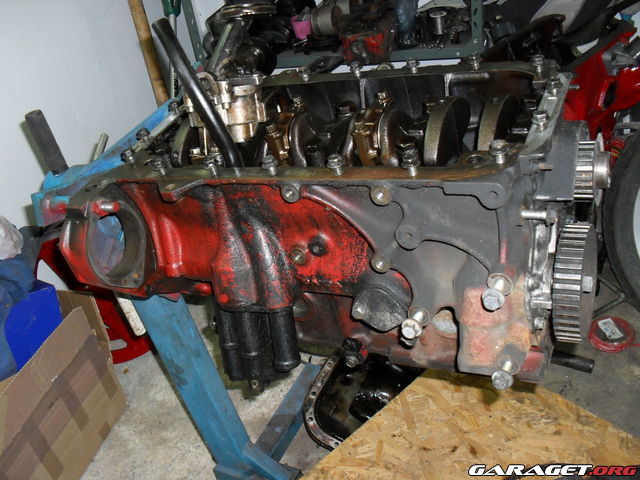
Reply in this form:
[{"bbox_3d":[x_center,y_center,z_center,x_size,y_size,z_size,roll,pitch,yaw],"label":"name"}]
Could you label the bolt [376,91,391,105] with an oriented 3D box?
[{"bbox_3d":[0.070,-0.157,0.714,0.015,0.015,0.015,4,40,29],"label":"bolt"}]

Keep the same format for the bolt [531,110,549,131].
[{"bbox_3d":[0.190,-0.101,0.555,0.015,0.019,0.015,4,39,29],"label":"bolt"}]

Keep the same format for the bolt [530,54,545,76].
[{"bbox_3d":[0.218,-0.173,0.643,0.014,0.019,0.014,4,39,29],"label":"bolt"}]

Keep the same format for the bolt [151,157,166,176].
[{"bbox_3d":[-0.176,-0.079,0.720,0.015,0.022,0.015,4,40,29],"label":"bolt"}]

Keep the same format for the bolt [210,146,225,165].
[{"bbox_3d":[-0.110,-0.089,0.694,0.013,0.019,0.013,4,39,29],"label":"bolt"}]

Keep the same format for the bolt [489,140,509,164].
[{"bbox_3d":[0.147,-0.070,0.529,0.016,0.021,0.016,4,39,29],"label":"bolt"}]

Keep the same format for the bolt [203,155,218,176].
[{"bbox_3d":[-0.107,-0.073,0.649,0.015,0.022,0.015,4,39,29],"label":"bolt"}]

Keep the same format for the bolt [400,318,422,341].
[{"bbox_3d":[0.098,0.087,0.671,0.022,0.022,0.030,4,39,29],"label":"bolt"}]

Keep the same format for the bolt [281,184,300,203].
[{"bbox_3d":[-0.030,-0.047,0.652,0.020,0.020,0.013,4,39,29],"label":"bolt"}]

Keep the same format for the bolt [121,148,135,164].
[{"bbox_3d":[-0.225,-0.097,0.770,0.015,0.022,0.015,4,40,29],"label":"bolt"}]

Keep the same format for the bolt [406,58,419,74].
[{"bbox_3d":[0.110,-0.203,0.763,0.015,0.022,0.015,4,40,29],"label":"bolt"}]

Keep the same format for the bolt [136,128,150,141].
[{"bbox_3d":[-0.210,-0.123,0.779,0.015,0.017,0.015,4,39,29],"label":"bolt"}]

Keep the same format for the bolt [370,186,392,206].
[{"bbox_3d":[0.057,-0.041,0.604,0.020,0.020,0.013,4,39,29],"label":"bolt"}]

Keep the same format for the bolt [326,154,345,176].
[{"bbox_3d":[0.016,-0.069,0.612,0.016,0.024,0.016,4,40,29],"label":"bolt"}]

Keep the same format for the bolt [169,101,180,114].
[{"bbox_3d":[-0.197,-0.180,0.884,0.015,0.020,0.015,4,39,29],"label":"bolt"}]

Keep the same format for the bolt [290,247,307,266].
[{"bbox_3d":[-0.023,0.018,0.704,0.019,0.019,0.012,4,39,29],"label":"bolt"}]

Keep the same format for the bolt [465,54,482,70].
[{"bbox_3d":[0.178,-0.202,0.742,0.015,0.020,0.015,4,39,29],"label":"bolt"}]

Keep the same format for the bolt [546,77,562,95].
[{"bbox_3d":[0.218,-0.140,0.600,0.015,0.018,0.015,4,39,29],"label":"bolt"}]

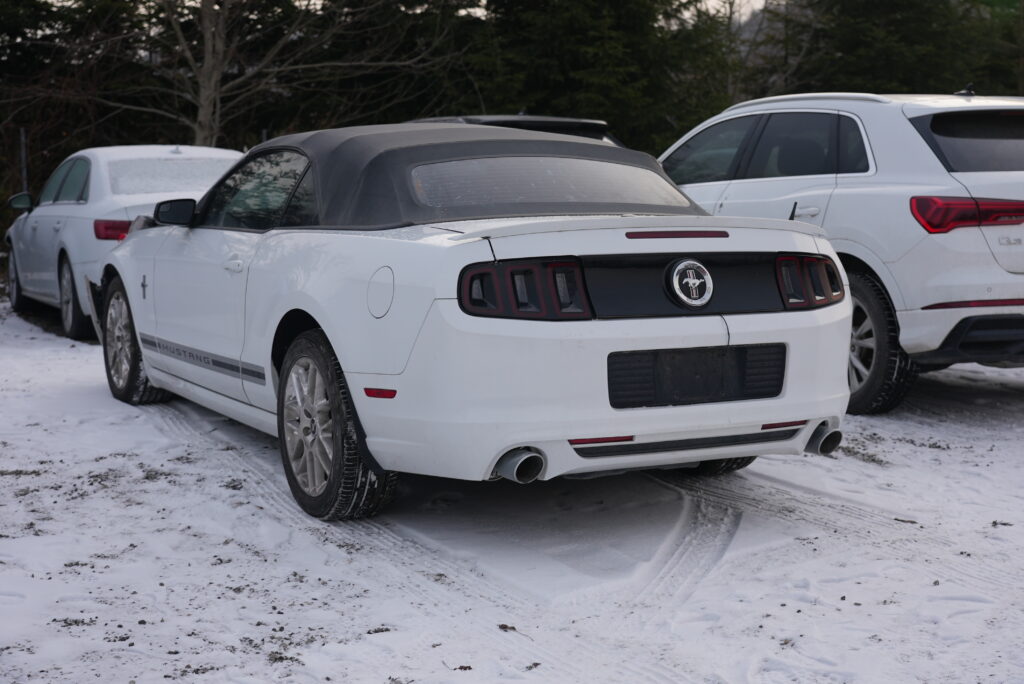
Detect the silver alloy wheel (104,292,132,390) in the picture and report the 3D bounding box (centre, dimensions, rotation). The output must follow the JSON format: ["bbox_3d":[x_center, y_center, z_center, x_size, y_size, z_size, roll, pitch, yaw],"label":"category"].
[{"bbox_3d":[-1.952,-0.009,7.695,0.200,0.490,0.490,-3,8,-29],"label":"silver alloy wheel"}]

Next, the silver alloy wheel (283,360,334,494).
[{"bbox_3d":[-0.641,0.301,5.332,0.200,0.490,0.490,-3,8,-29],"label":"silver alloy wheel"}]

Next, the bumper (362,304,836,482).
[{"bbox_3d":[0.439,0.095,5.011,1.860,0.560,0.710,-3,8,-29],"label":"bumper"}]

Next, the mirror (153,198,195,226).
[{"bbox_3d":[-1.506,-0.580,6.624,0.190,0.130,0.120,-3,8,-29],"label":"mirror"}]

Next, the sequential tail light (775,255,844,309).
[{"bbox_3d":[1.050,-0.211,5.098,0.420,0.200,0.170,-3,8,-29],"label":"sequential tail light"}]

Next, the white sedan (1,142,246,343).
[{"bbox_3d":[-2.876,-0.834,11.861,1.842,1.427,4.726,-2,6,-26],"label":"white sedan"}]

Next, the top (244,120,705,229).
[{"bbox_3d":[-0.149,-0.682,6.016,1.440,0.400,1.700,-3,8,-29],"label":"top"}]

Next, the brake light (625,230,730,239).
[{"bbox_3d":[0.544,-0.344,4.782,0.410,0.030,0.030,-3,8,-29],"label":"brake light"}]

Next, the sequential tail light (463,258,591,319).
[{"bbox_3d":[0.021,-0.161,4.522,0.420,0.200,0.170,-3,8,-29],"label":"sequential tail light"}]

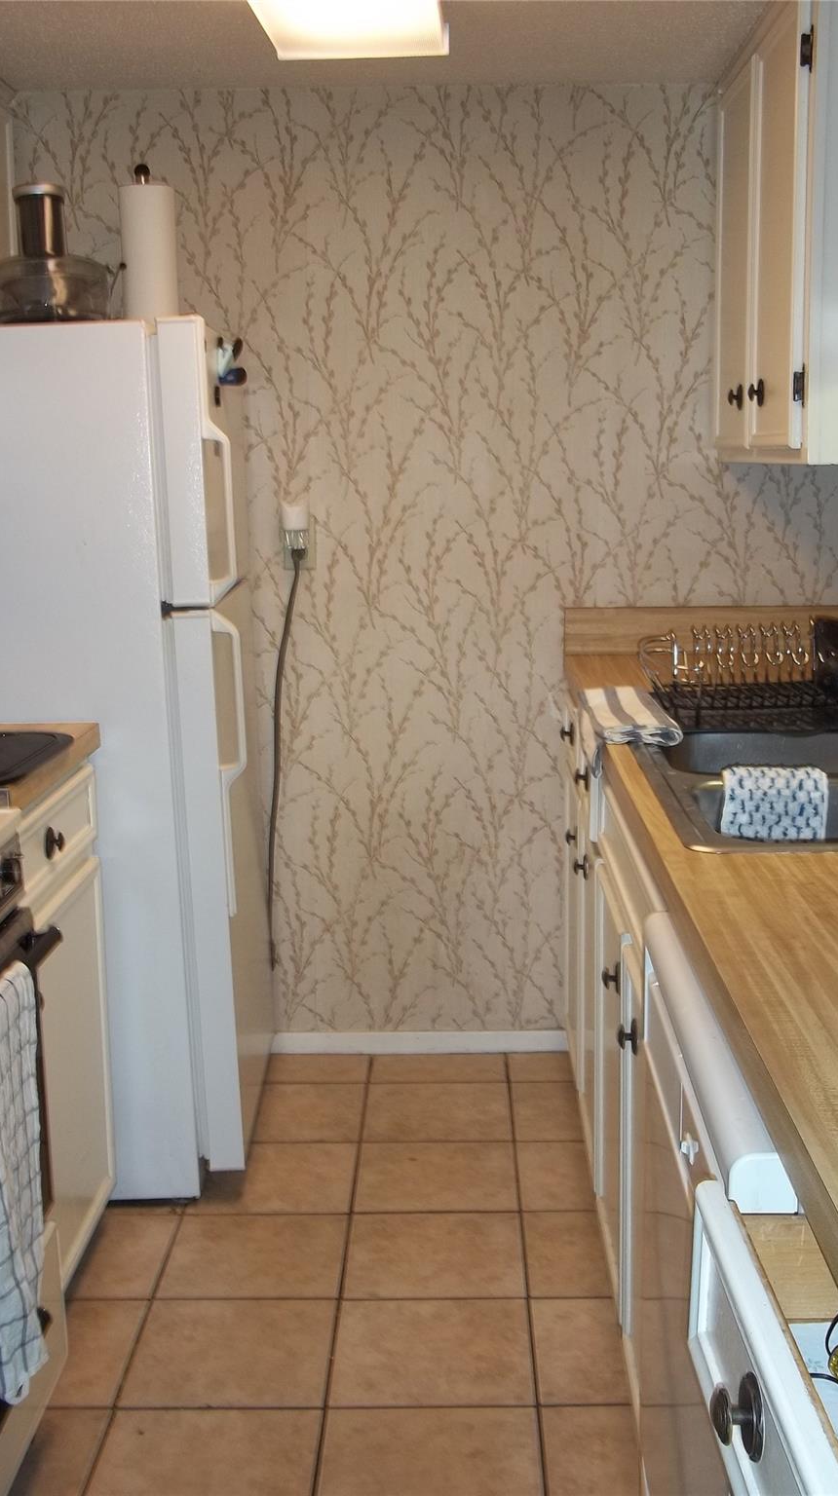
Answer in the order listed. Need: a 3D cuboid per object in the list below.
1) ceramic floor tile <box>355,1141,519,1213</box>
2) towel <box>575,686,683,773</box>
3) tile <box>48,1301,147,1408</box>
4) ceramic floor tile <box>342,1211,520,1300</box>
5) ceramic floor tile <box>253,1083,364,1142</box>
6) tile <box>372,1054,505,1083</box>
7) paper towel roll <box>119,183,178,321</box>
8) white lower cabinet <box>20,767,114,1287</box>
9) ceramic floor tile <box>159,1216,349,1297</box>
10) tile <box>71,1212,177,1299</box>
[{"bbox_3d":[0.034,0.832,3.012,0.305,0.010,0.299,-1,10,1],"label":"ceramic floor tile"},{"bbox_3d":[0.347,-0.040,2.626,0.136,0.083,0.479,-1,10,1],"label":"towel"},{"bbox_3d":[-0.598,0.948,2.432,0.305,0.010,0.300,-1,11,1],"label":"tile"},{"bbox_3d":[0.028,0.886,2.715,0.305,0.010,0.299,-1,10,1],"label":"ceramic floor tile"},{"bbox_3d":[-0.268,0.782,3.318,0.305,0.010,0.299,-1,10,1],"label":"ceramic floor tile"},{"bbox_3d":[0.046,0.727,3.508,0.305,0.010,0.167,-1,11,1],"label":"tile"},{"bbox_3d":[-0.520,-0.935,2.989,0.108,0.278,0.108,-1,11,0],"label":"paper towel roll"},{"bbox_3d":[-0.856,0.473,2.507,0.603,0.834,0.525,-1,10,1],"label":"white lower cabinet"},{"bbox_3d":[-0.281,0.890,2.722,0.305,0.010,0.299,-1,10,1],"label":"ceramic floor tile"},{"bbox_3d":[-0.591,0.892,2.720,0.305,0.010,0.300,-1,11,1],"label":"tile"}]

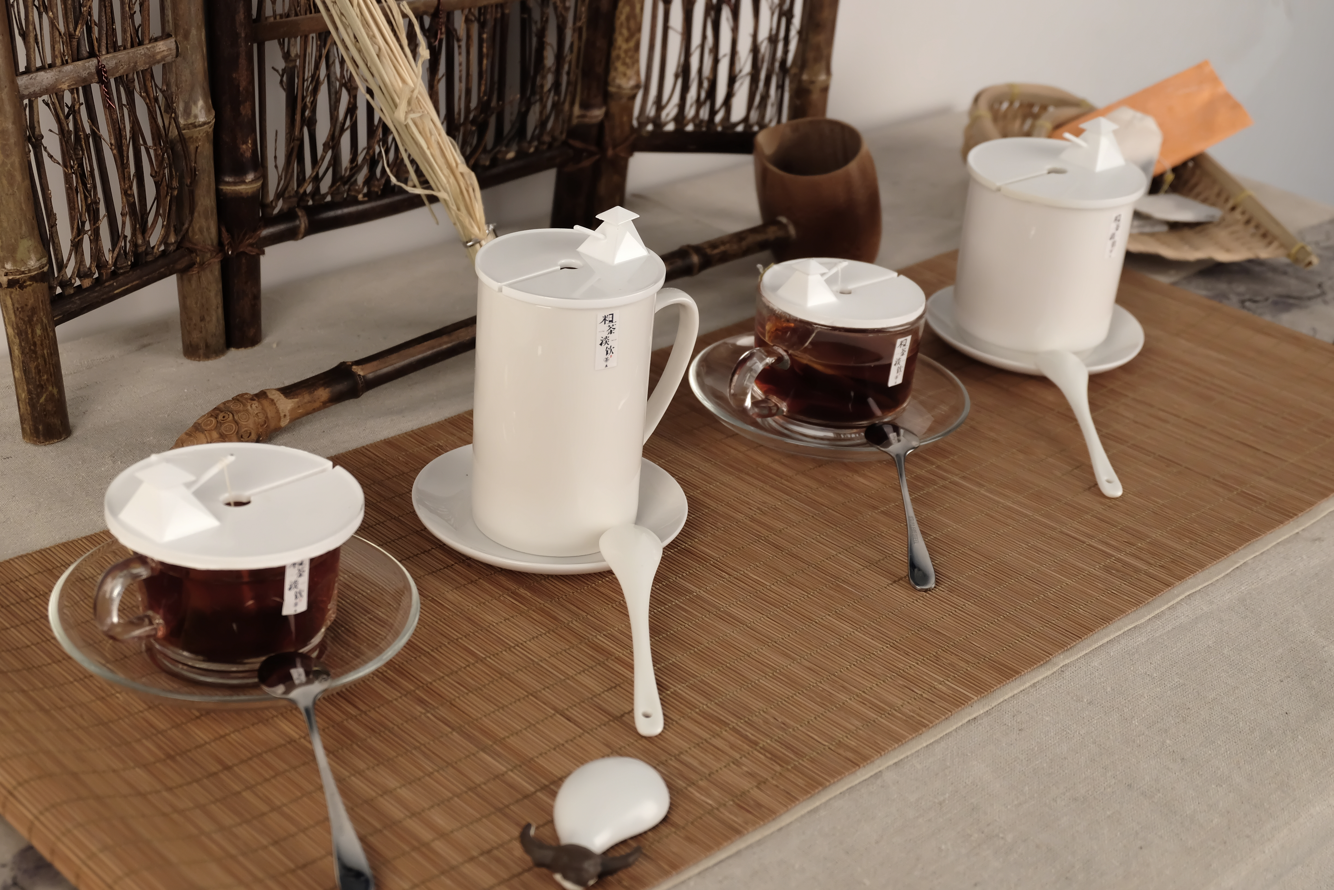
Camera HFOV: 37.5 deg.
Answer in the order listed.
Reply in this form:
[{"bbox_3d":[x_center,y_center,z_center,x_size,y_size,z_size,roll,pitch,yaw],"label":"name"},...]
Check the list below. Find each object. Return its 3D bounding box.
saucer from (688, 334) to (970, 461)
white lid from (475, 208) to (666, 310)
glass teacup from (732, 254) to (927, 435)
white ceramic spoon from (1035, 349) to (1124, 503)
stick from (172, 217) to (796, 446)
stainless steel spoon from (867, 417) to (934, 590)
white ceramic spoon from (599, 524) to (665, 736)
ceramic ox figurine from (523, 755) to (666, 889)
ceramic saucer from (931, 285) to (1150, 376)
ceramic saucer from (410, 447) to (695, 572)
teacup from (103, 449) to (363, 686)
[{"bbox_3d":[0.082,-0.021,1.002,0.142,0.019,0.142,4,27,-2],"label":"saucer"},{"bbox_3d":[-0.039,-0.081,0.815,0.079,0.023,0.079,4,27,-2],"label":"white lid"},{"bbox_3d":[0.074,-0.049,0.979,0.110,0.077,0.083,-15,33,-35],"label":"glass teacup"},{"bbox_3d":[0.213,-0.011,1.004,0.028,0.016,0.132,3,36,-6],"label":"white ceramic spoon"},{"bbox_3d":[-0.078,-0.063,1.027,0.423,0.021,0.021,-23,38,-39],"label":"stick"},{"bbox_3d":[0.109,0.027,0.907,0.026,0.014,0.126,3,37,-6],"label":"stainless steel spoon"},{"bbox_3d":[-0.012,0.073,0.794,0.028,0.016,0.131,2,36,-7],"label":"white ceramic spoon"},{"bbox_3d":[-0.023,0.125,0.679,0.043,0.028,0.057,12,27,13],"label":"ceramic ox figurine"},{"bbox_3d":[0.206,-0.061,1.104,0.121,0.018,0.121,6,27,0],"label":"ceramic saucer"},{"bbox_3d":[-0.052,0.031,0.871,0.121,0.018,0.121,4,27,-2],"label":"ceramic saucer"},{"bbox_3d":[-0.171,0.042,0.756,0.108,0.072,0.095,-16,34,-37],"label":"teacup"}]

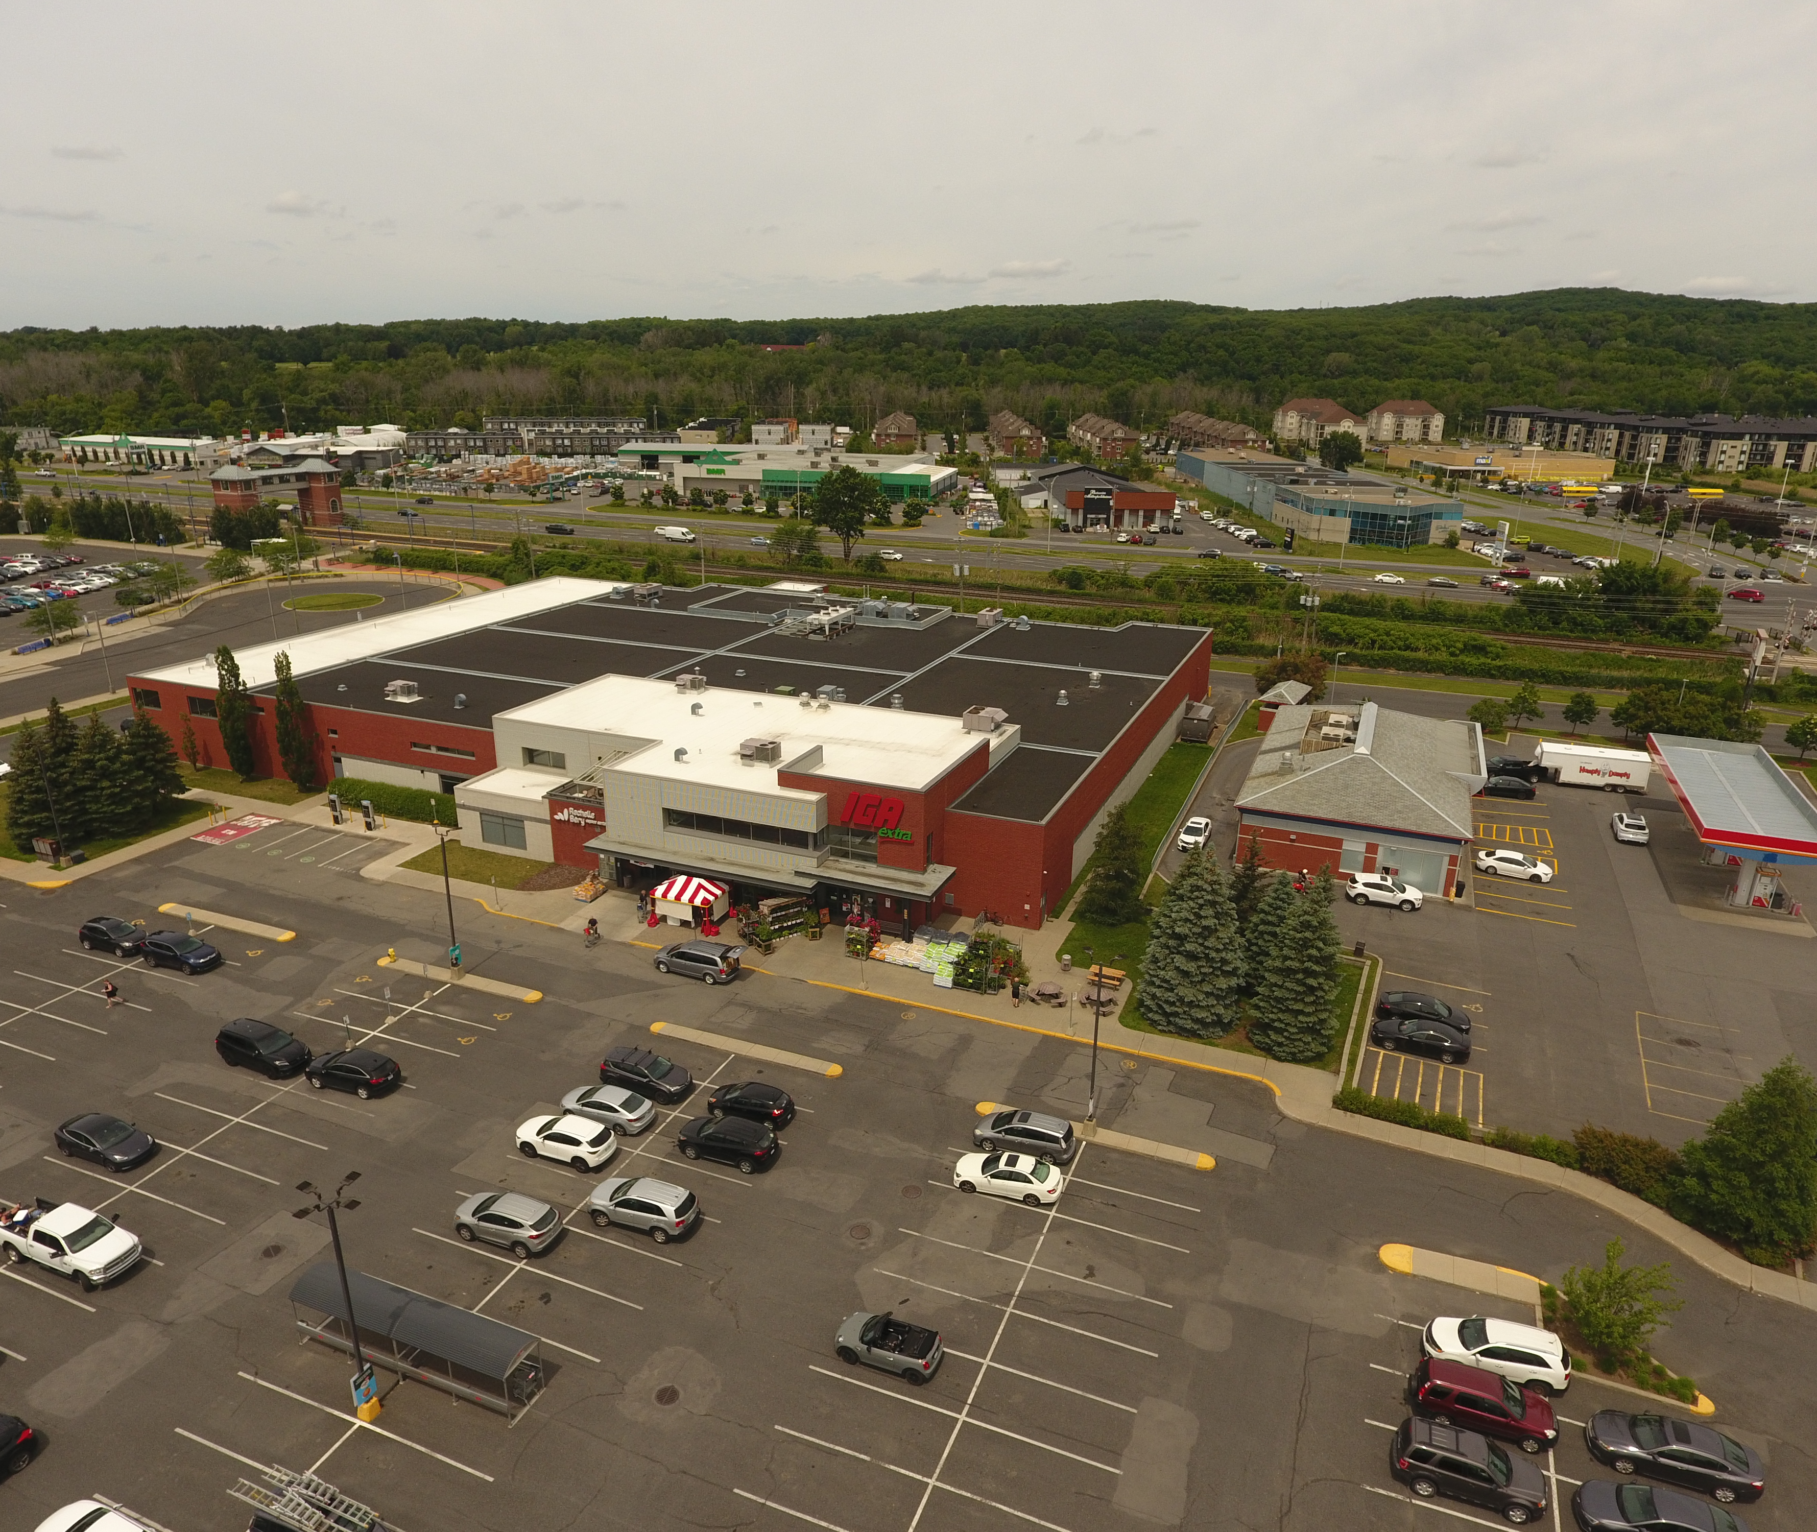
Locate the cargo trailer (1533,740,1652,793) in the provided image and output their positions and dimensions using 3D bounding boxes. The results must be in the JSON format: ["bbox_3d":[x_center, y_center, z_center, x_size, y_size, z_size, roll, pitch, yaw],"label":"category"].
[{"bbox_3d":[56.462,0.150,97.891,8.150,2.950,2.500,6,20,17],"label":"cargo trailer"}]

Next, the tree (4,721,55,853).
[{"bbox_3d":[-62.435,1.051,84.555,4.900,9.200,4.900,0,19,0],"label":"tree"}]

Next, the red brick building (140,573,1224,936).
[{"bbox_3d":[-19.375,-7.732,111.891,84.000,9.000,68.000,8,20,22],"label":"red brick building"}]

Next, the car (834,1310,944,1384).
[{"bbox_3d":[-0.574,19.987,40.991,3.840,1.400,1.730,8,20,20],"label":"car"}]

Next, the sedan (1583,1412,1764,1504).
[{"bbox_3d":[24.355,21.760,37.580,4.860,1.450,1.820,8,21,20],"label":"sedan"}]

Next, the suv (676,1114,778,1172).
[{"bbox_3d":[-7.823,16.384,51.733,4.550,1.660,1.840,8,21,20],"label":"suv"}]

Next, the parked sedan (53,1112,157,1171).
[{"bbox_3d":[-35.300,16.420,51.850,4.690,1.440,1.860,8,20,21],"label":"parked sedan"}]

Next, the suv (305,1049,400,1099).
[{"bbox_3d":[-26.563,14.496,56.401,4.660,1.650,1.870,6,20,18],"label":"suv"}]

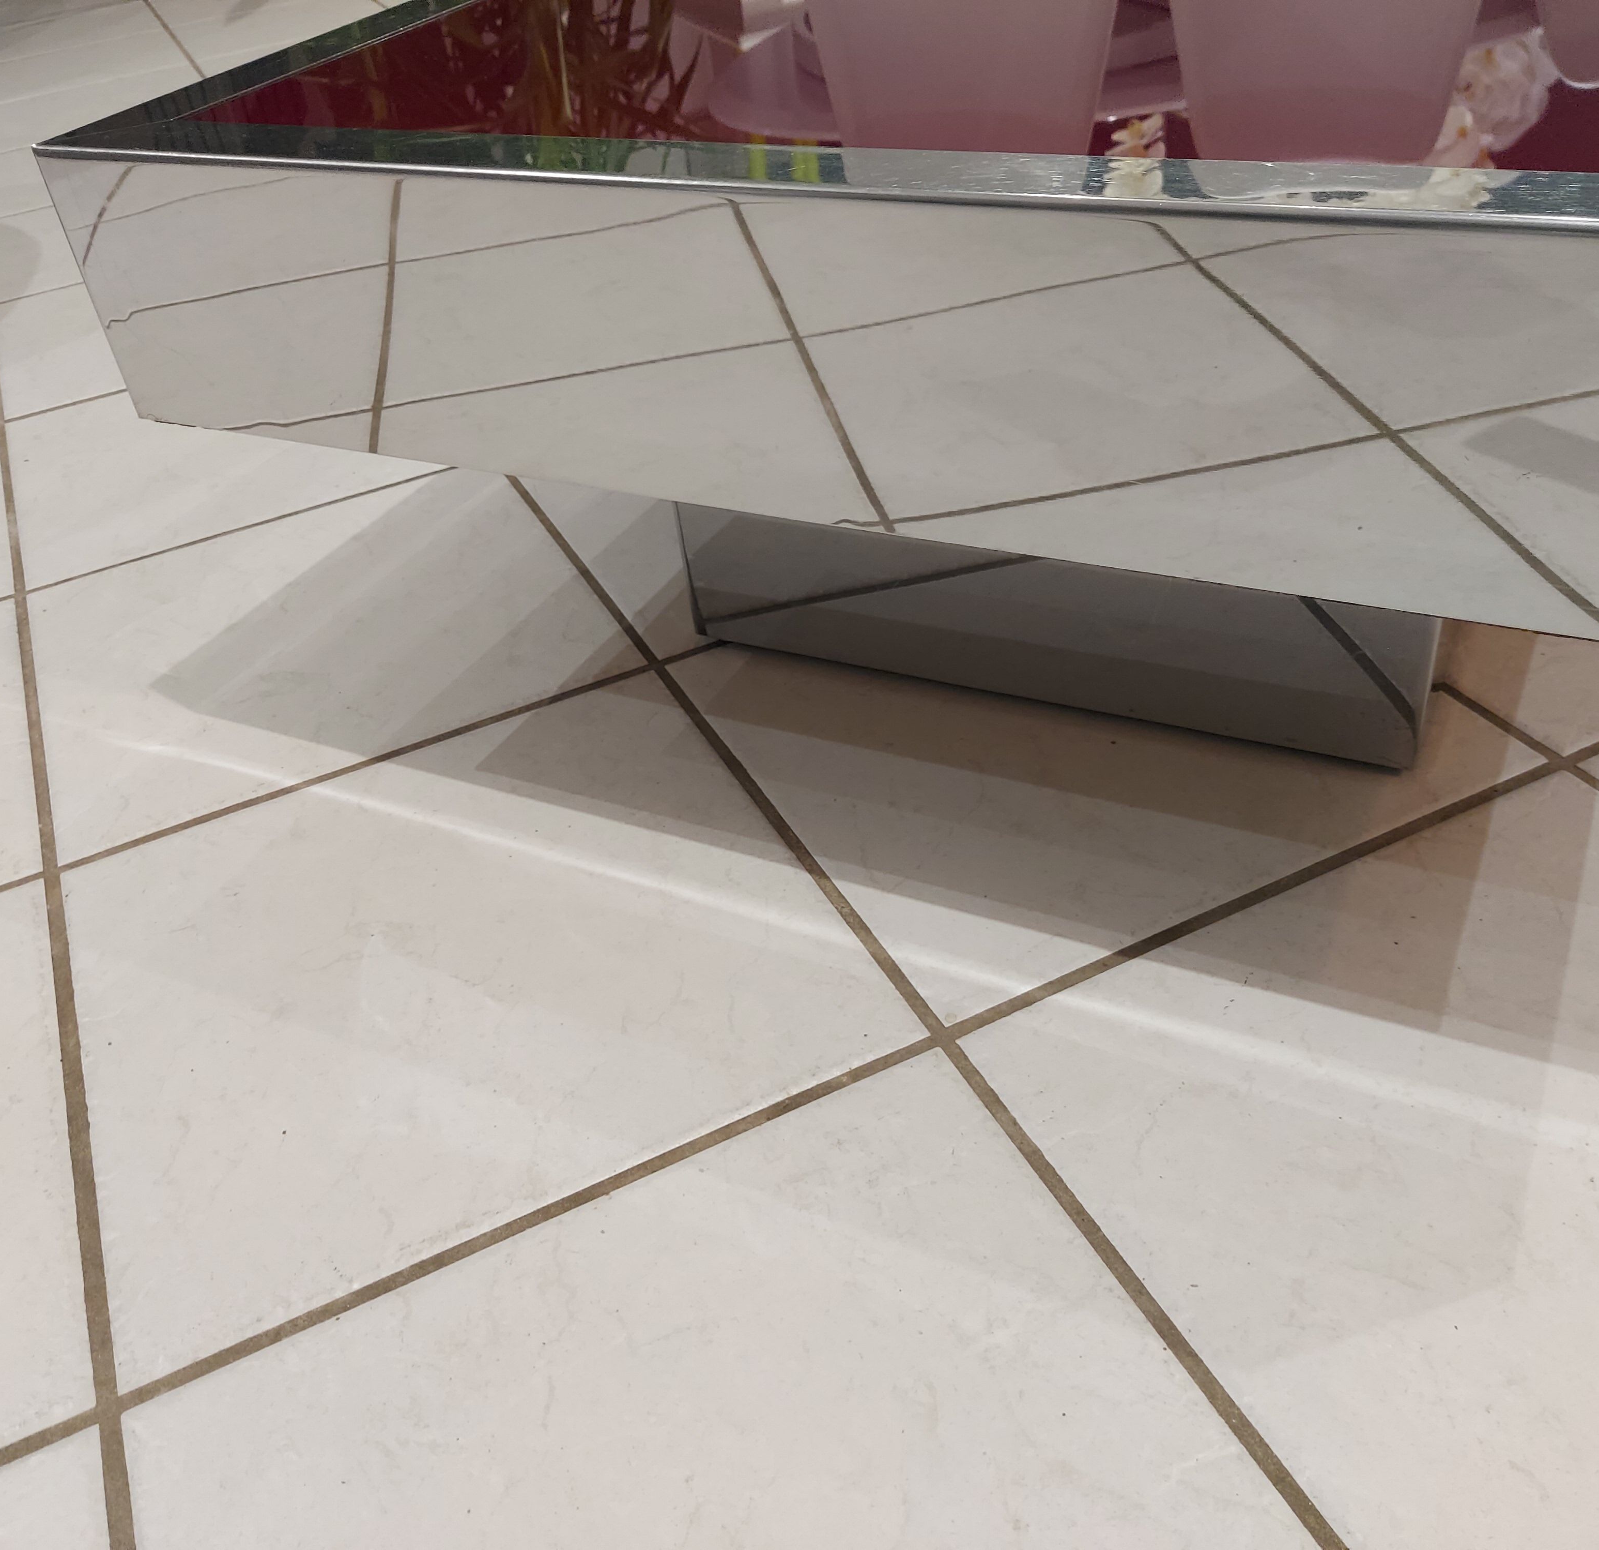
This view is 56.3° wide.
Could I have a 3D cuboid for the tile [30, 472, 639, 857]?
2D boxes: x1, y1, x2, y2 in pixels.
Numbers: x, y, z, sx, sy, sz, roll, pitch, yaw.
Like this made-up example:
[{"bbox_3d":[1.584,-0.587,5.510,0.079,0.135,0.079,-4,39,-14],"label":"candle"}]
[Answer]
[{"bbox_3d":[-0.308,-0.090,0.955,0.337,0.010,0.330,-21,40,-17],"label":"tile"}]

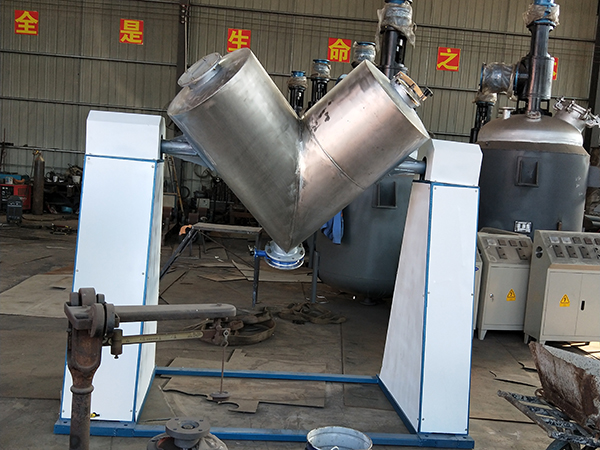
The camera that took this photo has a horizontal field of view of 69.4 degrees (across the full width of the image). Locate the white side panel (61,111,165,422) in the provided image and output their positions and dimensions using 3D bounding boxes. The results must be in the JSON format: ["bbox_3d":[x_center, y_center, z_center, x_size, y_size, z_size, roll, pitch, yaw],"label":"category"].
[{"bbox_3d":[-0.910,0.167,2.210,0.322,1.424,0.573,4,5,-8],"label":"white side panel"}]

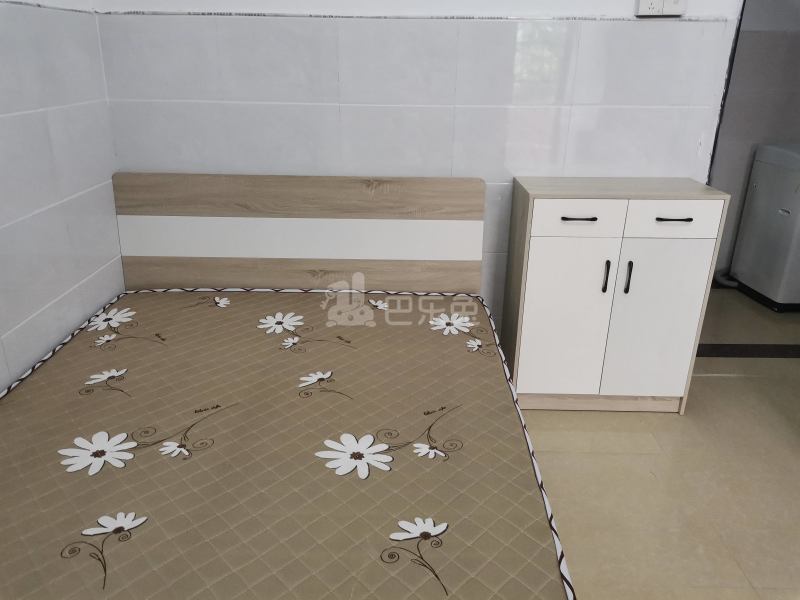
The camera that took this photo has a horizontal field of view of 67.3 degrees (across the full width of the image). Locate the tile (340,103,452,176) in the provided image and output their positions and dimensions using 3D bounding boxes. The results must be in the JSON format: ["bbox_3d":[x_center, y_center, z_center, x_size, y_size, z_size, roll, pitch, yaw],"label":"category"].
[{"bbox_3d":[-0.011,-0.618,2.384,0.450,0.302,0.020,0,22,-2],"label":"tile"}]

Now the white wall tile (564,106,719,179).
[{"bbox_3d":[0.951,-0.616,2.410,0.576,0.302,0.020,0,22,-2],"label":"white wall tile"}]

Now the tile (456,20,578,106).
[{"bbox_3d":[0.442,-0.898,2.285,0.450,0.302,0.020,0,22,-2],"label":"tile"}]

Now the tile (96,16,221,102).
[{"bbox_3d":[-0.892,-0.900,2.248,0.420,0.302,0.020,0,22,-2],"label":"tile"}]

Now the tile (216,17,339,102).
[{"bbox_3d":[-0.458,-0.900,2.260,0.450,0.302,0.020,0,22,-2],"label":"tile"}]

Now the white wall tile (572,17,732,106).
[{"bbox_3d":[0.955,-0.897,2.299,0.576,0.302,0.020,0,22,-2],"label":"white wall tile"}]

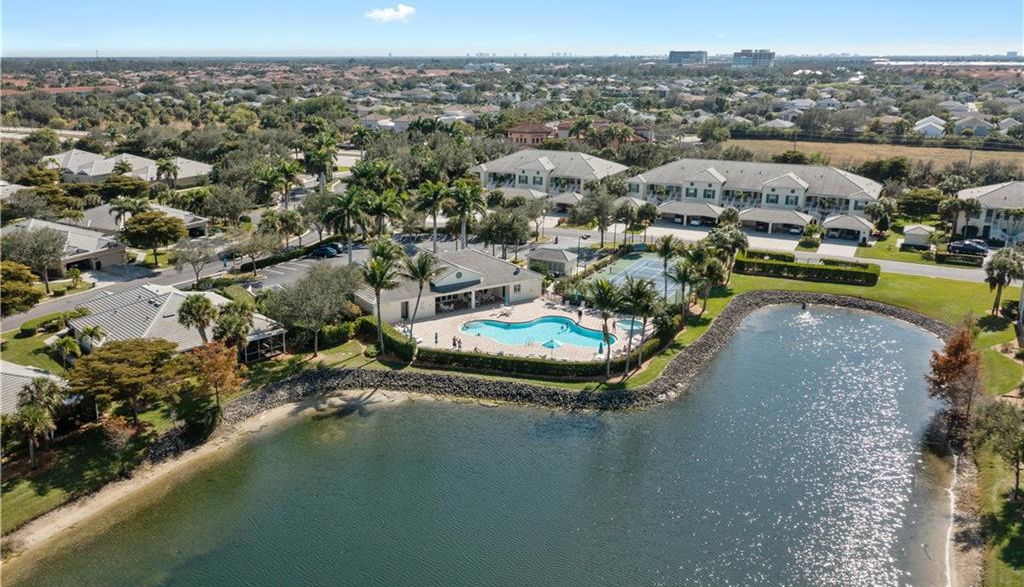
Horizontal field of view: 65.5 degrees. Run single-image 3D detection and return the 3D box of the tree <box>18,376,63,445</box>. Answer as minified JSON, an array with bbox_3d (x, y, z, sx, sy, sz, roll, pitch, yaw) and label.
[{"bbox_3d":[-40.700,10.360,69.580,3.900,6.880,3.900,0,17,0],"label":"tree"}]

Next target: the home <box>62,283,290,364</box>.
[{"bbox_3d":[-42.566,2.457,96.734,18.300,6.300,29.500,-15,22,-41],"label":"home"}]

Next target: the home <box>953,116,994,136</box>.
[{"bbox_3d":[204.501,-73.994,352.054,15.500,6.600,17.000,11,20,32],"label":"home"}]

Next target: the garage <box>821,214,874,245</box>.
[{"bbox_3d":[63.522,-12.491,150.423,8.300,4.200,7.000,8,19,26],"label":"garage"}]

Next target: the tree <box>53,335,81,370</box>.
[{"bbox_3d":[-48.660,6.560,87.230,3.100,4.040,3.100,0,17,0],"label":"tree"}]

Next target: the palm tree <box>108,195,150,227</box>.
[{"bbox_3d":[-68.388,-12.166,142.026,6.500,9.600,6.500,0,17,0],"label":"palm tree"}]

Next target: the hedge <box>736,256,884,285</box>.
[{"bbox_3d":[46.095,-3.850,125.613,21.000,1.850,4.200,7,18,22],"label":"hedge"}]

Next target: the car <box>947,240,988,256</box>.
[{"bbox_3d":[79.943,-7.955,139.350,5.500,1.850,1.980,9,19,27],"label":"car"}]

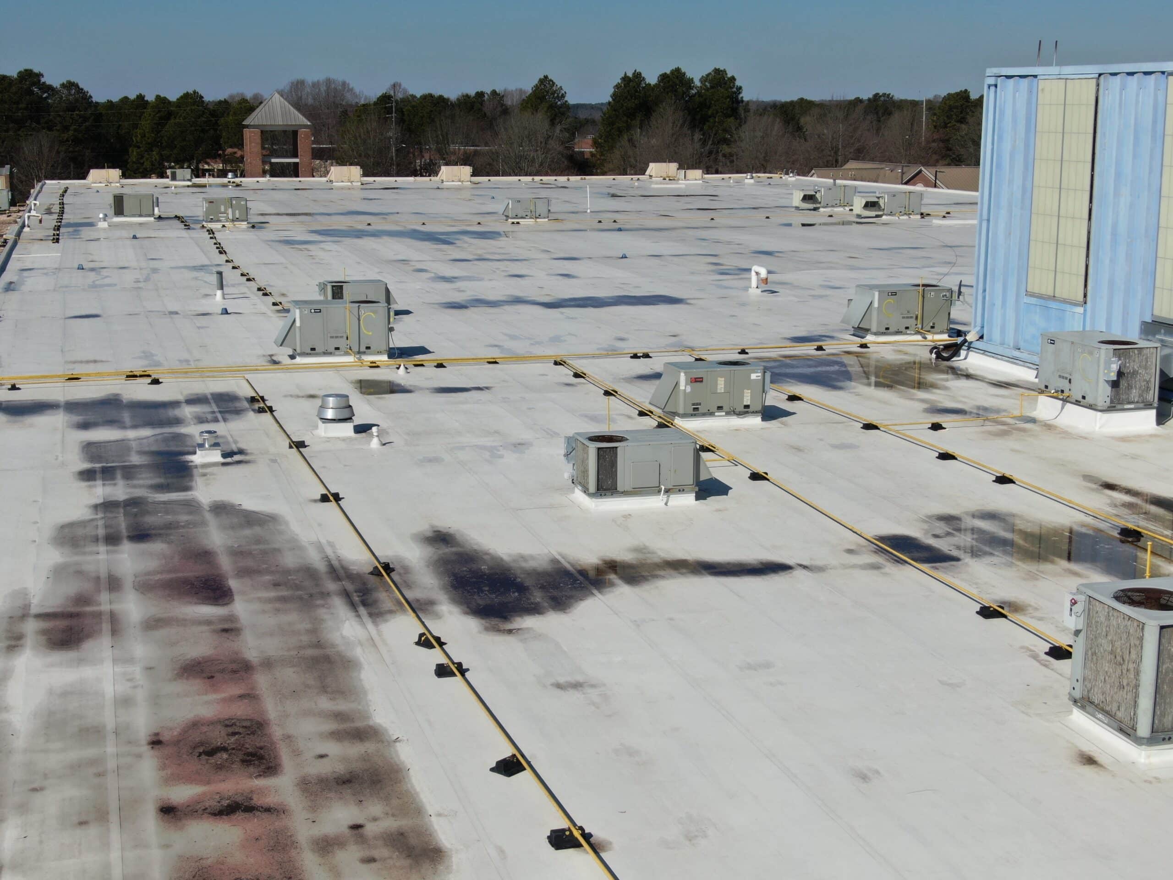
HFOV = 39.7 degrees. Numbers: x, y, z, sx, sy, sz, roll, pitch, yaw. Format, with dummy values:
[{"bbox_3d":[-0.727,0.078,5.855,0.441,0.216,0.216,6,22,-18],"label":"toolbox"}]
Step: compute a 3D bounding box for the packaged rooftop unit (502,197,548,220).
[{"bbox_3d":[-3.532,-13.059,91.780,2.717,1.159,1.340,-3,12,-16],"label":"packaged rooftop unit"}]

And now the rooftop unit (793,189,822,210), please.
[{"bbox_3d":[13.960,-15.068,101.876,1.450,1.200,1.050,-3,12,-16],"label":"rooftop unit"}]

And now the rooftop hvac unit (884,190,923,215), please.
[{"bbox_3d":[17.899,-13.544,93.268,2.280,1.210,1.350,-3,12,-13],"label":"rooftop hvac unit"}]

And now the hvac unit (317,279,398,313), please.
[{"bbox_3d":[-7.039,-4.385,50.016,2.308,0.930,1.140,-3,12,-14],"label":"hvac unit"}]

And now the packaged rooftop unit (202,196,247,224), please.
[{"bbox_3d":[-19.638,-12.508,88.470,2.288,1.305,1.340,-3,12,-16],"label":"packaged rooftop unit"}]

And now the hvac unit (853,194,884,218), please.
[{"bbox_3d":[16.142,-13.344,92.738,1.400,1.200,1.300,-3,12,-13],"label":"hvac unit"}]

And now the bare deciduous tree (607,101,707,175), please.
[{"bbox_3d":[8.934,-36.354,208.961,12.513,13.996,12.513,0,12,0],"label":"bare deciduous tree"}]

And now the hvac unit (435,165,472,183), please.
[{"bbox_3d":[-11.346,-22.757,139.467,2.780,1.270,1.350,-3,12,-13],"label":"hvac unit"}]

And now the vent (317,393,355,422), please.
[{"bbox_3d":[-4.955,-0.620,32.038,0.720,0.450,0.720,-3,12,-13],"label":"vent"}]

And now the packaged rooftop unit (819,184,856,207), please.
[{"bbox_3d":[15.647,-15.359,102.644,2.303,1.324,1.340,-3,12,-16],"label":"packaged rooftop unit"}]

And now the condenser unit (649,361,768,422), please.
[{"bbox_3d":[2.520,-1.007,33.411,2.230,1.050,1.140,-3,12,-14],"label":"condenser unit"}]

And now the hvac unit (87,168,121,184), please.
[{"bbox_3d":[-38.291,-20.924,129.119,2.671,1.120,1.380,-3,12,-14],"label":"hvac unit"}]

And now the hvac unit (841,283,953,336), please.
[{"bbox_3d":[8.597,-3.642,45.206,2.790,1.220,1.340,-3,12,-13],"label":"hvac unit"}]

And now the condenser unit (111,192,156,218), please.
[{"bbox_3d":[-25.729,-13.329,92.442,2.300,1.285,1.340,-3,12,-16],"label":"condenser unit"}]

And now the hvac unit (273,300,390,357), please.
[{"bbox_3d":[-6.416,-2.820,41.092,2.770,1.230,1.360,-3,12,-14],"label":"hvac unit"}]

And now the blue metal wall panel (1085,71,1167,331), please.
[{"bbox_3d":[11.765,-4.633,35.508,0.120,6.500,2.550,-3,12,-14],"label":"blue metal wall panel"}]

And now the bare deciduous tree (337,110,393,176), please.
[{"bbox_3d":[-26.470,-33.021,195.354,6.465,12.833,6.465,0,12,0],"label":"bare deciduous tree"}]

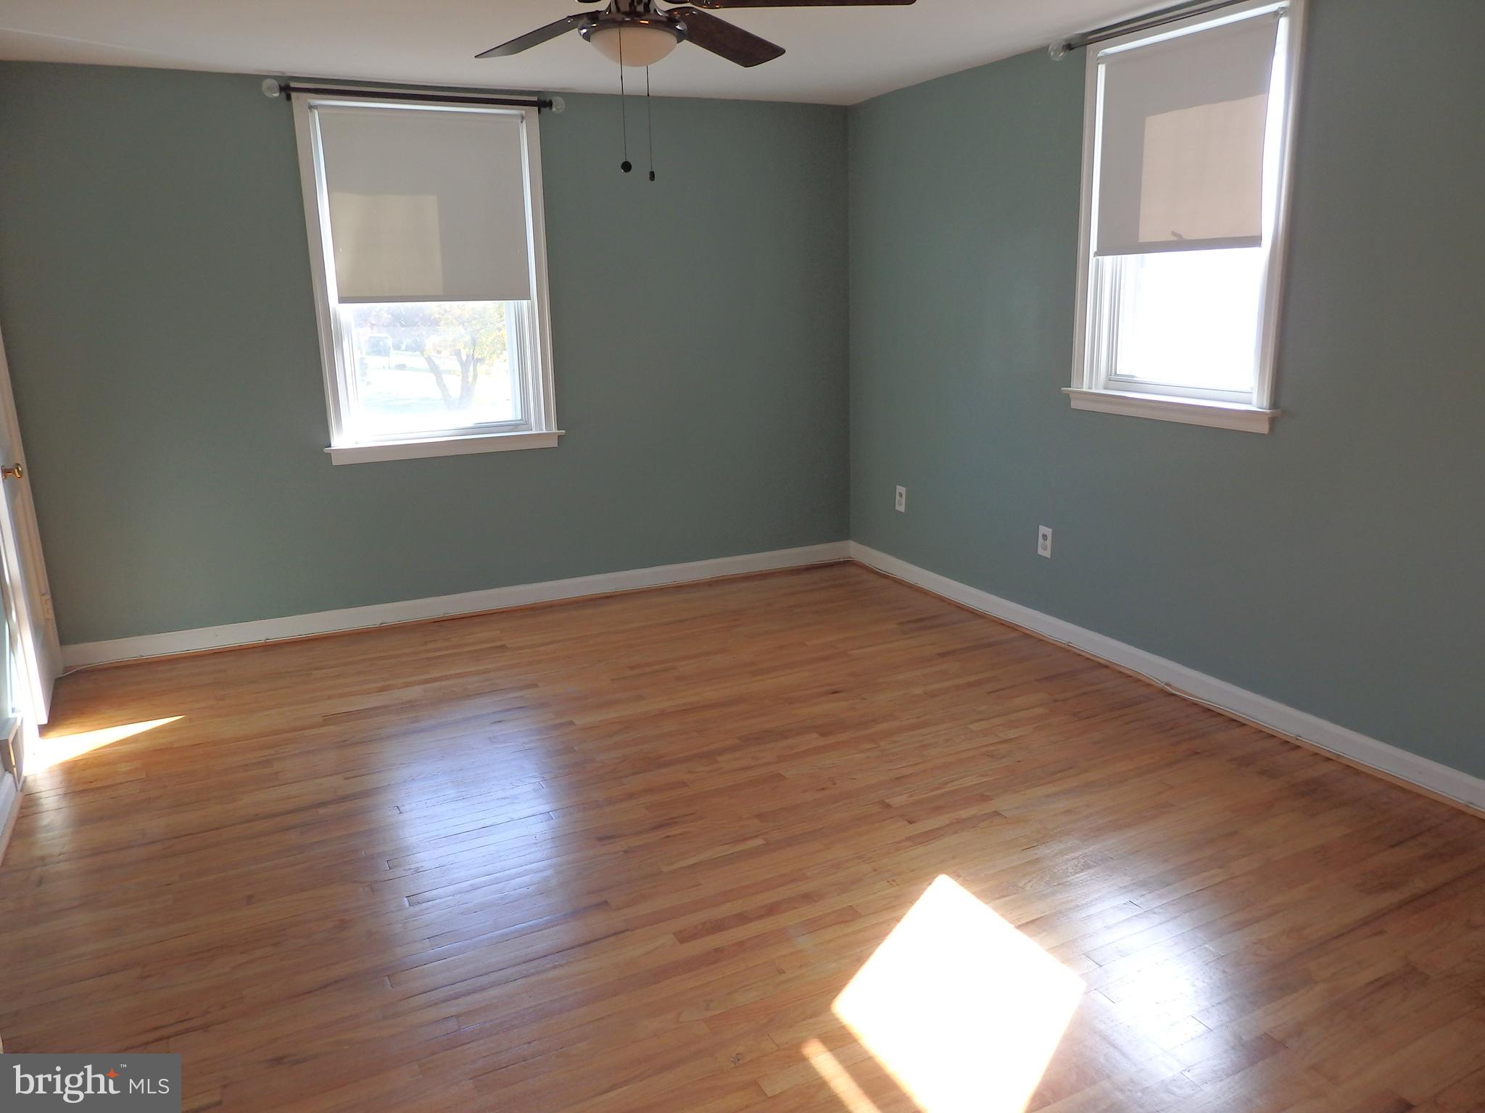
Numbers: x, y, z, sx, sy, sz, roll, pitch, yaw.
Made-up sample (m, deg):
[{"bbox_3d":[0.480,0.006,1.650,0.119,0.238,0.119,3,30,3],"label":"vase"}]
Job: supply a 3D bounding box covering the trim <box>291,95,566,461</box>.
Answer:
[{"bbox_3d":[-1.332,-1.197,4.647,1.004,1.526,0.120,-8,15,-24],"label":"trim"}]

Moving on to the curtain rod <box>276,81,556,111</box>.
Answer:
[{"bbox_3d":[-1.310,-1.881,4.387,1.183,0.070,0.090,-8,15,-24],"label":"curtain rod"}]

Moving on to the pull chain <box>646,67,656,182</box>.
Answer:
[{"bbox_3d":[-0.233,-1.092,2.700,0.015,0.280,0.015,-8,15,-24],"label":"pull chain"}]

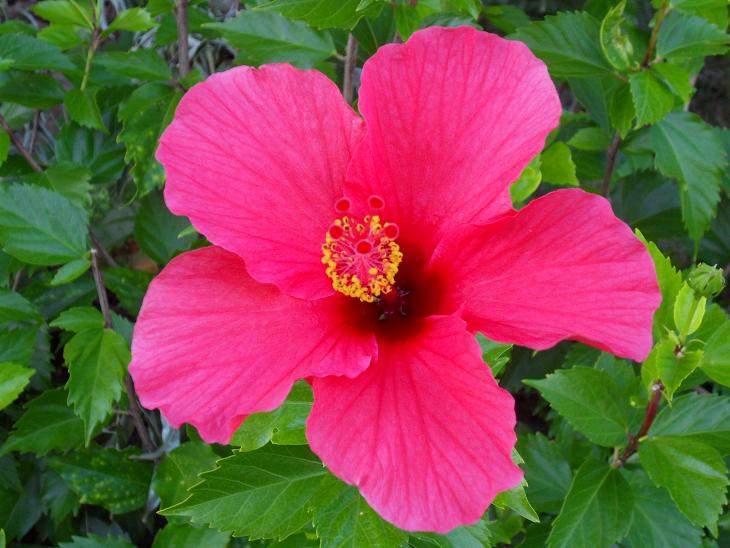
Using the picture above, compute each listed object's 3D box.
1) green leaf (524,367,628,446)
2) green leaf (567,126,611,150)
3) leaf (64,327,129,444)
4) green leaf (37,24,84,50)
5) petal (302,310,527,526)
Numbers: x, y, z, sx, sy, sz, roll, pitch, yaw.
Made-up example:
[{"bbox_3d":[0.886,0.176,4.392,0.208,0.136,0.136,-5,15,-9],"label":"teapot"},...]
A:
[{"bbox_3d":[0.067,0.042,0.400,0.035,0.010,0.022,22,67,16],"label":"green leaf"},{"bbox_3d":[0.083,-0.050,0.470,0.017,0.009,0.010,0,60,0],"label":"green leaf"},{"bbox_3d":[-0.091,0.038,0.430,0.021,0.041,0.011,7,0,1],"label":"leaf"},{"bbox_3d":[-0.114,-0.089,0.475,0.019,0.011,0.007,0,-17,0],"label":"green leaf"},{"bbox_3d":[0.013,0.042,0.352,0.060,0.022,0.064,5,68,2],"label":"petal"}]

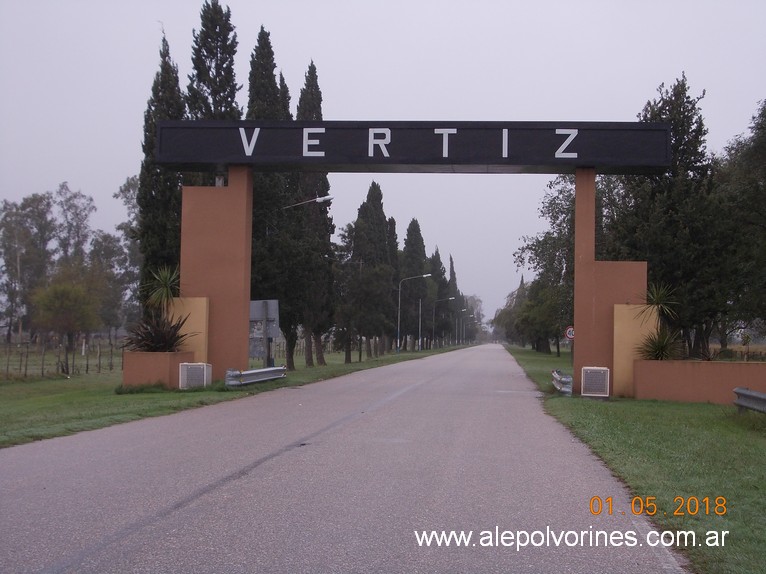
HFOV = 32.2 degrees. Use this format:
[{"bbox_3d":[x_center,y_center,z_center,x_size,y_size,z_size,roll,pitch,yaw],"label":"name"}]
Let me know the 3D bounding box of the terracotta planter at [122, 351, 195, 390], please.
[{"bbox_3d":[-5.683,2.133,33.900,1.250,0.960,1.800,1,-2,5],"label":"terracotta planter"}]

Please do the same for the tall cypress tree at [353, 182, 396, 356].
[{"bbox_3d":[-0.679,-1.398,106.000,3.400,13.700,3.400,1,-2,5],"label":"tall cypress tree"}]

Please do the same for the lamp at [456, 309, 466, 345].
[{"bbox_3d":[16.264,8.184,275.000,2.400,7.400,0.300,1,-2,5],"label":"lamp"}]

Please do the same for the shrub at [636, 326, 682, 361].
[{"bbox_3d":[7.083,1.447,34.000,1.150,0.860,1.100,1,-2,5],"label":"shrub"}]

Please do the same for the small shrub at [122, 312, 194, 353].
[{"bbox_3d":[-5.725,1.166,34.000,1.800,1.000,1.600,1,-2,5],"label":"small shrub"}]

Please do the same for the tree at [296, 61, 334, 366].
[{"bbox_3d":[-3.509,-3.766,68.000,2.000,15.500,2.000,1,-2,5],"label":"tree"}]

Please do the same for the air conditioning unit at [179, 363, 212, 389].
[{"bbox_3d":[-4.676,2.207,33.100,0.650,0.650,0.660,1,-2,5],"label":"air conditioning unit"}]

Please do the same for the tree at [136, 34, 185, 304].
[{"bbox_3d":[-7.607,-2.790,46.000,1.850,11.700,1.850,1,-2,5],"label":"tree"}]

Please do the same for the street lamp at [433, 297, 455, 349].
[{"bbox_3d":[9.116,5.349,200.000,3.200,7.600,0.300,1,-2,5],"label":"street lamp"}]

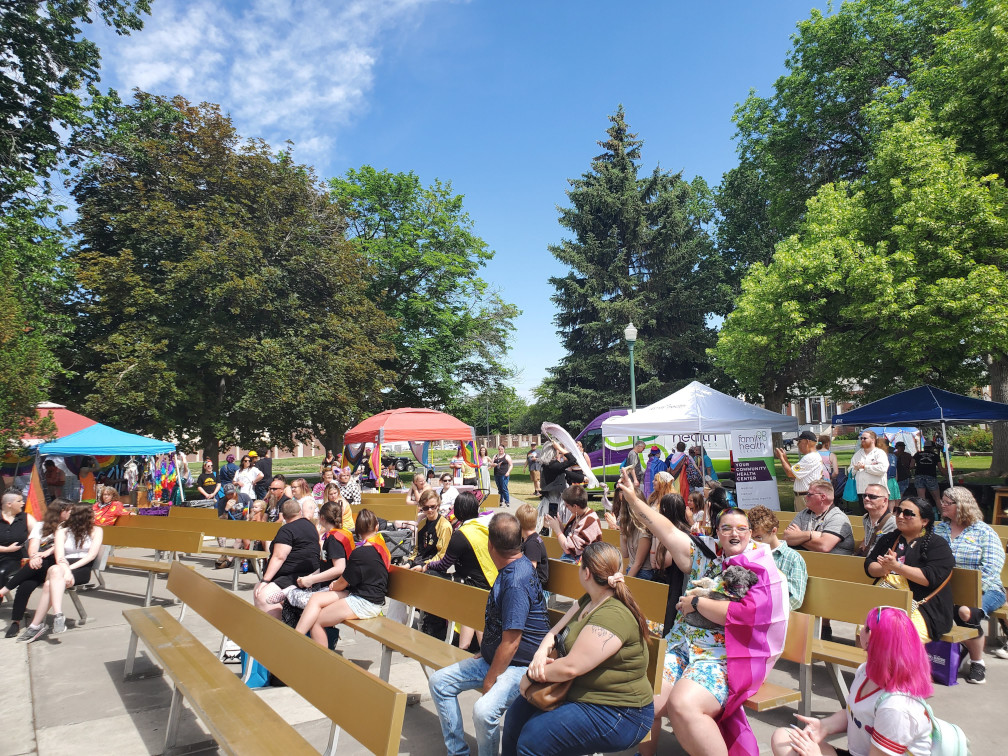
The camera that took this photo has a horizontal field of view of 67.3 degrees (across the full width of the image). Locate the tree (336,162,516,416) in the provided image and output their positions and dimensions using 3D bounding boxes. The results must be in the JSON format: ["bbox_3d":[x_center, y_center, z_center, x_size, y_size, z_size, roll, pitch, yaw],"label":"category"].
[{"bbox_3d":[-4.472,-2.566,37.000,11.000,15.500,10.500,-1,-5,0],"label":"tree"}]

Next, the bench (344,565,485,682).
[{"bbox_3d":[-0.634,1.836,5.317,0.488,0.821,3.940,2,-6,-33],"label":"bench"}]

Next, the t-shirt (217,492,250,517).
[{"bbox_3d":[-4.270,2.076,11.950,0.500,0.520,0.320,-4,-6,27],"label":"t-shirt"}]

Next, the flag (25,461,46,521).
[{"bbox_3d":[-10.884,2.639,17.600,0.520,1.400,0.150,2,-6,-36],"label":"flag"}]

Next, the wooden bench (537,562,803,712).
[{"bbox_3d":[0.300,1.849,5.879,0.460,0.820,4.800,0,-6,-29],"label":"wooden bench"}]

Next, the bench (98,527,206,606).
[{"bbox_3d":[-5.152,2.256,9.417,4.100,0.785,0.500,-5,-6,33],"label":"bench"}]

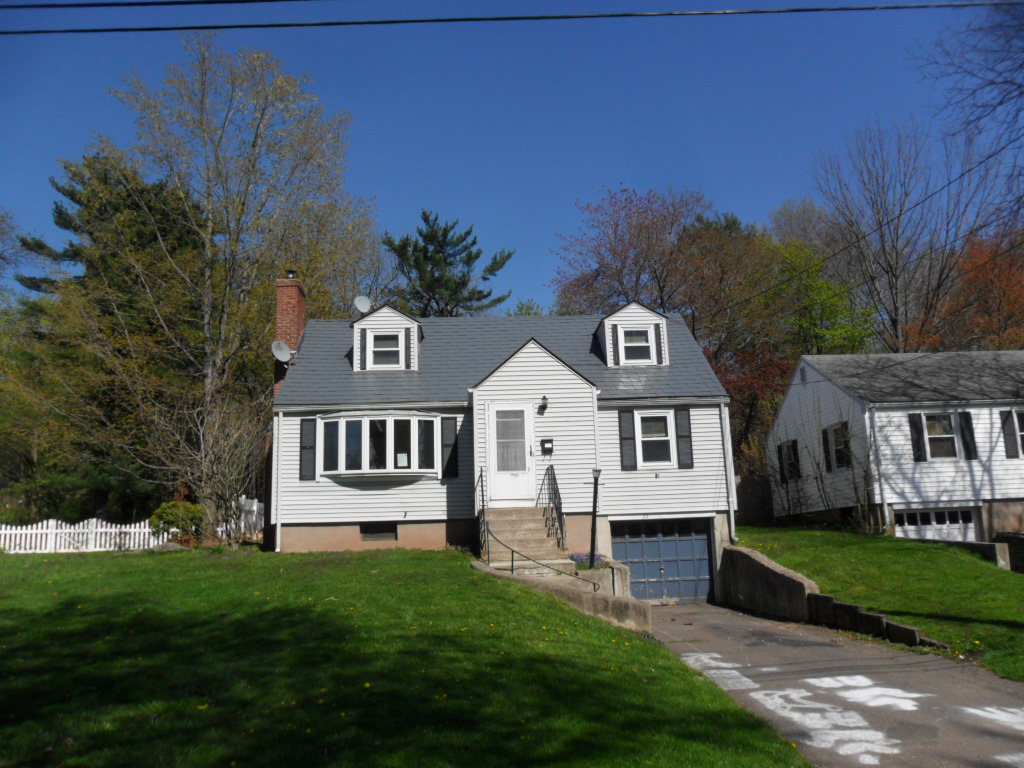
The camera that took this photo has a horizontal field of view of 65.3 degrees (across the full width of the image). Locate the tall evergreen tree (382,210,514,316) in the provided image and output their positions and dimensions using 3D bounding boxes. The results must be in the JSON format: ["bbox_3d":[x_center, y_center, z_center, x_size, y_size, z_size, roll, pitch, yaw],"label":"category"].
[{"bbox_3d":[-3.055,-0.778,37.827,7.200,15.586,7.000,-2,-11,0],"label":"tall evergreen tree"}]

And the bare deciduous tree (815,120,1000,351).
[{"bbox_3d":[17.890,-3.207,36.128,8.400,18.440,8.000,-2,-11,0],"label":"bare deciduous tree"}]

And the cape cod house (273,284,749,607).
[{"bbox_3d":[-0.631,1.159,21.572,11.422,9.030,9.470,-1,-11,-4],"label":"cape cod house"}]

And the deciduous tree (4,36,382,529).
[{"bbox_3d":[-9.125,-3.064,23.029,10.200,15.328,9.000,-2,-11,0],"label":"deciduous tree"}]

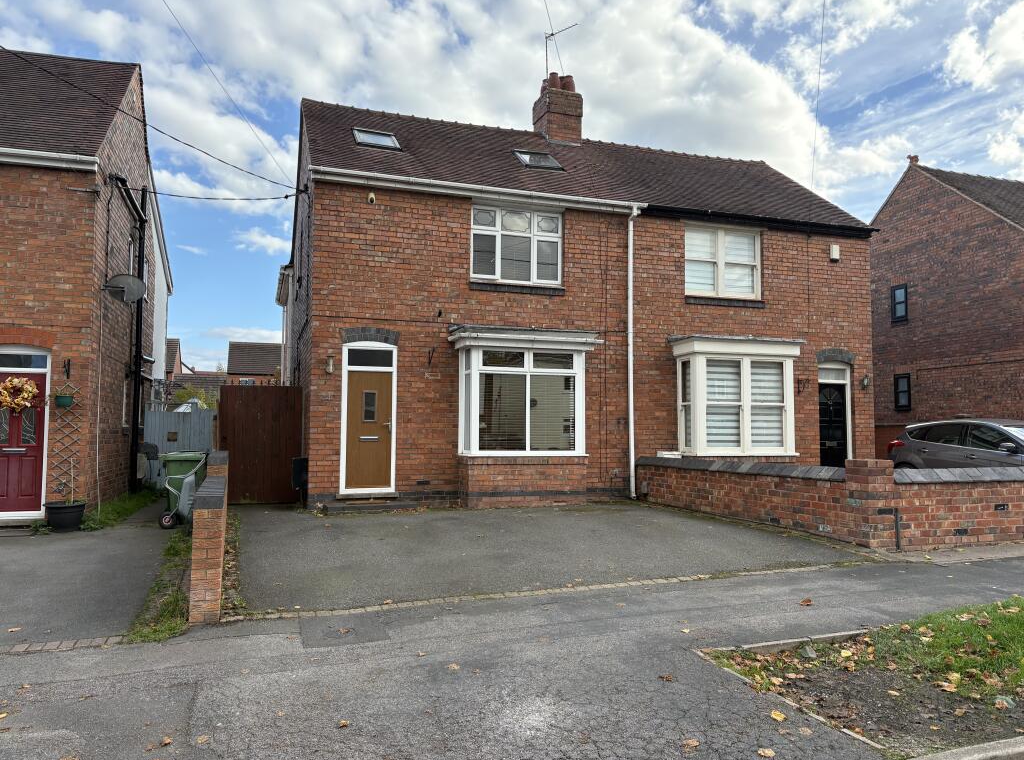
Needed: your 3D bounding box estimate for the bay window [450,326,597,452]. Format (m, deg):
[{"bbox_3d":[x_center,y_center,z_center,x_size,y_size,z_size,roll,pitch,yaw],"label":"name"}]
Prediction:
[{"bbox_3d":[0.220,0.173,12.800,2.432,2.169,0.807,1,-3,-20],"label":"bay window"}]

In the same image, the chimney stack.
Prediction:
[{"bbox_3d":[1.030,-5.919,17.140,0.838,1.685,0.938,1,-3,-20],"label":"chimney stack"}]

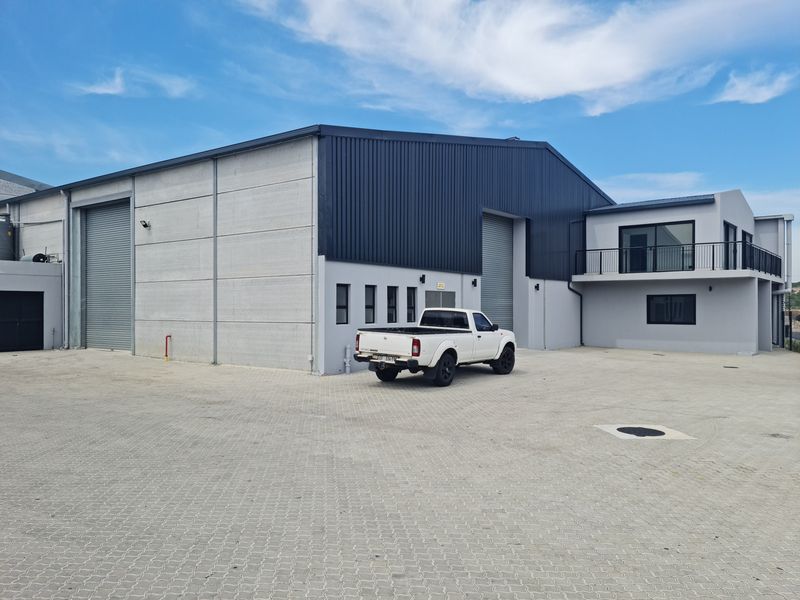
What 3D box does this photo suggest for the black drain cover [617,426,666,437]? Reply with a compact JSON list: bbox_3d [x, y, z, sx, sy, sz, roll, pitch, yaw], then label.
[{"bbox_3d":[3.293,1.800,8.502,0.640,0.040,0.640,0,-1,0],"label":"black drain cover"}]

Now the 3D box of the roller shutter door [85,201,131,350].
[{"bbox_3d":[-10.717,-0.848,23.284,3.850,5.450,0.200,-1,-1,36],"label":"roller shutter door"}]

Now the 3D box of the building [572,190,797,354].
[{"bbox_3d":[12.976,-1.363,28.543,7.100,6.950,8.600,-1,-1,38],"label":"building"}]

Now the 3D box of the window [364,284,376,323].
[{"bbox_3d":[-0.843,0.130,17.049,0.100,1.030,0.500,-1,-1,36],"label":"window"}]

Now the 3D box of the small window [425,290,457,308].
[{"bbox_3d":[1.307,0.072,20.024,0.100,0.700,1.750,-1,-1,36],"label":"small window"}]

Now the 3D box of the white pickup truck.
[{"bbox_3d":[1.122,1.042,15.005,1.800,1.700,5.000,-1,-1,36],"label":"white pickup truck"}]

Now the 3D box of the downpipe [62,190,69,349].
[{"bbox_3d":[-12.843,-1.207,24.046,0.140,6.100,0.170,-1,-1,36],"label":"downpipe"}]

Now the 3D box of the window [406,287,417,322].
[{"bbox_3d":[0.331,0.150,18.692,0.100,1.030,0.500,-1,-1,36],"label":"window"}]

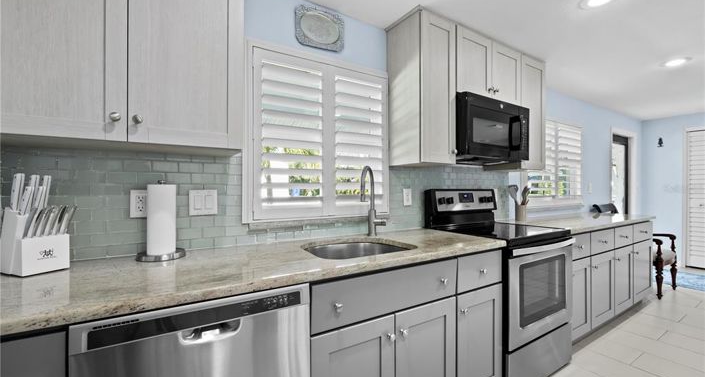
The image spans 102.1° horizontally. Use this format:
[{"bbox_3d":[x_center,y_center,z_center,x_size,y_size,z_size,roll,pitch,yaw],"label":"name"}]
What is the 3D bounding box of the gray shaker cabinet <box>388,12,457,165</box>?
[{"bbox_3d":[0.454,-0.608,1.894,0.307,0.906,0.325,0,0,-31],"label":"gray shaker cabinet"}]

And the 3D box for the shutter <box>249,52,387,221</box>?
[{"bbox_3d":[-0.135,-0.293,1.714,0.910,0.922,0.050,0,0,-31],"label":"shutter"}]

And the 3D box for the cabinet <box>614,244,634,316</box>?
[{"bbox_3d":[2.280,0.805,2.786,0.458,0.560,0.565,0,0,-31],"label":"cabinet"}]

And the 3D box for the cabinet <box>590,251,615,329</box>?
[{"bbox_3d":[1.884,0.806,2.549,0.467,0.560,0.565,0,0,-31],"label":"cabinet"}]

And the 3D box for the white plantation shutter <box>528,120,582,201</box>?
[{"bbox_3d":[2.308,-0.306,3.176,1.225,0.910,0.050,0,0,-31],"label":"white plantation shutter"}]

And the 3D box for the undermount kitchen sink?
[{"bbox_3d":[0.045,0.421,1.470,0.555,0.200,0.415,0,0,-31],"label":"undermount kitchen sink"}]

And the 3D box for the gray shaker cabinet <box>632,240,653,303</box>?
[{"bbox_3d":[2.713,0.801,3.045,0.550,0.555,0.565,0,0,-31],"label":"gray shaker cabinet"}]

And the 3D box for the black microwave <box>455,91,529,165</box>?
[{"bbox_3d":[0.930,-0.398,2.130,0.745,0.412,0.400,0,0,-31],"label":"black microwave"}]

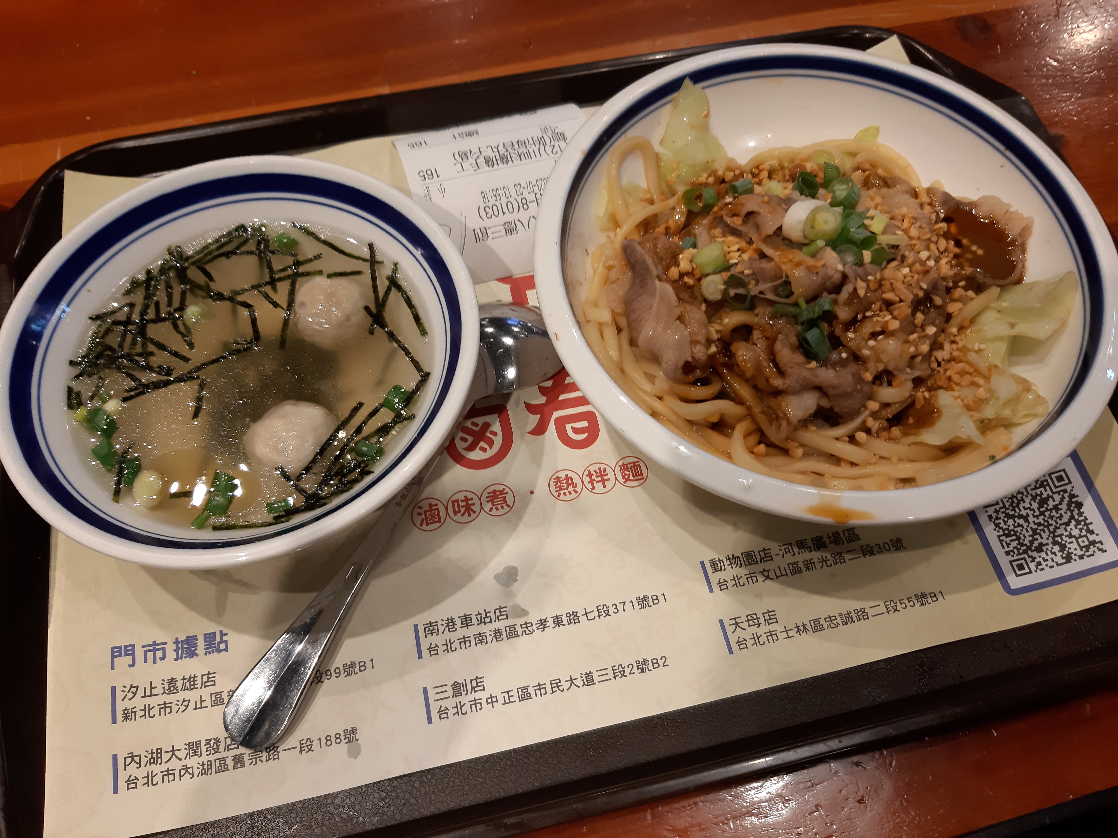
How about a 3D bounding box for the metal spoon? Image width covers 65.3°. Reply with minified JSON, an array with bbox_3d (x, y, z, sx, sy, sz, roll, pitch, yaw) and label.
[{"bbox_3d":[-0.050,0.023,0.281,0.043,0.022,0.173,25,66,12],"label":"metal spoon"}]

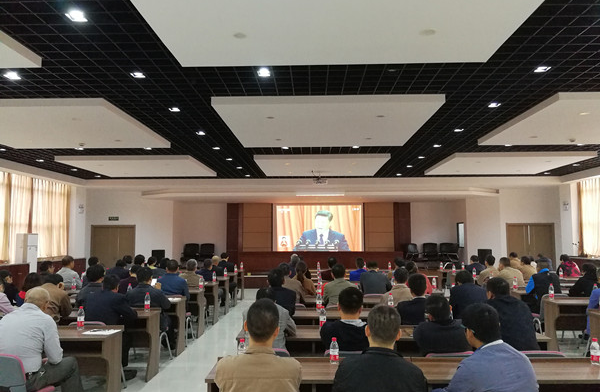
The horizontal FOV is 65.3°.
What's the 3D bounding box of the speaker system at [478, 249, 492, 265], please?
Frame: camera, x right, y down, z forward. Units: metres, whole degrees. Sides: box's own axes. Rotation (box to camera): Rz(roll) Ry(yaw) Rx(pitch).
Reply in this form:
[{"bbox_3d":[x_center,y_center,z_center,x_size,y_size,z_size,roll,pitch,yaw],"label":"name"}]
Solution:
[{"bbox_3d":[5.915,2.143,14.884,0.420,0.880,0.380,-1,-5,10],"label":"speaker system"}]

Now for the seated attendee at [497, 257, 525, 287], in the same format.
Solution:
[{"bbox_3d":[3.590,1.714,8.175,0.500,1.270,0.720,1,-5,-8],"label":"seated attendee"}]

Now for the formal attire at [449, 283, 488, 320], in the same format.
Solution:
[{"bbox_3d":[1.747,1.308,4.934,0.500,0.730,0.480,1,-5,-8],"label":"formal attire"}]

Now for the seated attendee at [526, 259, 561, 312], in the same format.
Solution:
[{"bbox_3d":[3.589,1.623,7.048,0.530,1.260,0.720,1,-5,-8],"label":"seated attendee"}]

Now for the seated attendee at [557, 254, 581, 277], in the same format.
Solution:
[{"bbox_3d":[5.834,1.910,10.298,0.520,1.240,0.720,1,-5,-10],"label":"seated attendee"}]

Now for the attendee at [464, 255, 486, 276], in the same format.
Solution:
[{"bbox_3d":[3.931,1.912,10.307,0.480,1.220,0.840,1,-5,-12],"label":"attendee"}]

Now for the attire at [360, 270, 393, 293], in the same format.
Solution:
[{"bbox_3d":[1.147,1.420,6.950,0.490,0.630,0.420,0,-5,2],"label":"attire"}]

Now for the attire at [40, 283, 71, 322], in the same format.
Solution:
[{"bbox_3d":[-2.638,1.239,4.951,0.500,0.680,0.550,-1,-5,12],"label":"attire"}]

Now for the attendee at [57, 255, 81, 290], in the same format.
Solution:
[{"bbox_3d":[-3.949,1.700,8.139,0.500,1.280,0.780,-1,-5,14],"label":"attendee"}]

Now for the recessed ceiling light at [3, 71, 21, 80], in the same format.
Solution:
[{"bbox_3d":[-3.324,-1.383,5.406,0.150,0.100,0.150,0,-5,2],"label":"recessed ceiling light"}]

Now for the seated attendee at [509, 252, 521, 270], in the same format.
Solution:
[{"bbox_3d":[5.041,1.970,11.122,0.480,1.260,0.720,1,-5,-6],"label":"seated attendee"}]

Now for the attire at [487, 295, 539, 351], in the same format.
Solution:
[{"bbox_3d":[1.693,1.206,3.790,0.520,0.740,0.500,1,-5,-8],"label":"attire"}]

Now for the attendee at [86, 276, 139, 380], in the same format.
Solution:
[{"bbox_3d":[-2.041,1.458,5.035,0.520,1.245,0.880,-1,-5,12],"label":"attendee"}]

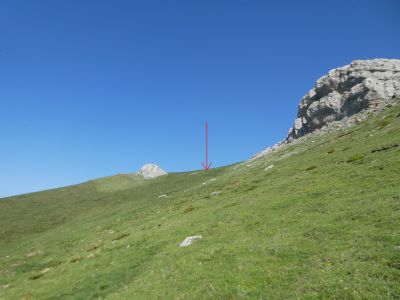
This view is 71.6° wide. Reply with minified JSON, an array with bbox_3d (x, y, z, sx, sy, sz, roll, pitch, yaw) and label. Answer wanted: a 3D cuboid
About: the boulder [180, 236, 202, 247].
[{"bbox_3d":[-0.199,2.152,6.500,0.500,0.200,0.360,0,-4,0],"label":"boulder"}]

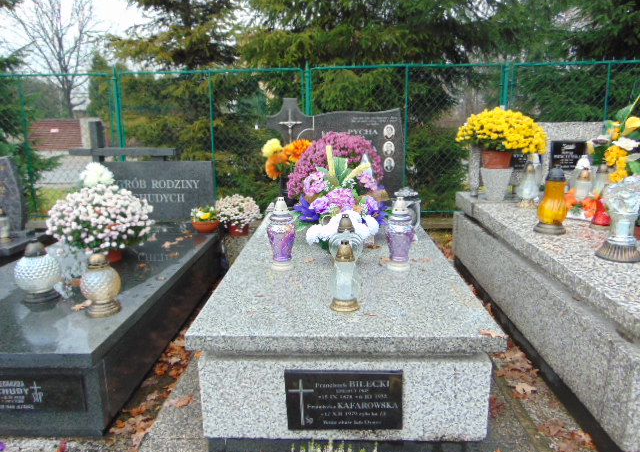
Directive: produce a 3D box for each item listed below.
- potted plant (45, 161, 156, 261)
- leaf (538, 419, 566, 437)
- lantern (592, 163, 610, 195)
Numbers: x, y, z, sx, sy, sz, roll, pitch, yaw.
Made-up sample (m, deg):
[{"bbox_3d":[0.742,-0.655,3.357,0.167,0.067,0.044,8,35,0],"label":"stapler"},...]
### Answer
[{"bbox_3d":[-1.276,-0.080,2.681,0.598,0.545,0.580,0,13,2],"label":"potted plant"},{"bbox_3d":[0.867,0.749,1.724,0.099,0.015,0.077,0,13,2],"label":"leaf"},{"bbox_3d":[1.959,-0.276,3.183,0.149,0.296,0.149,0,13,2],"label":"lantern"}]

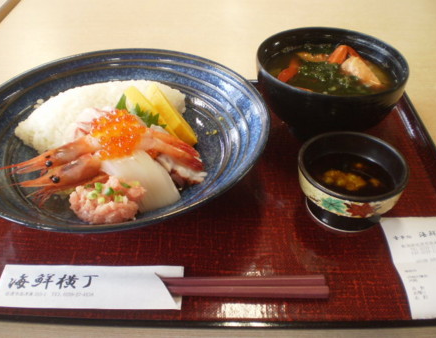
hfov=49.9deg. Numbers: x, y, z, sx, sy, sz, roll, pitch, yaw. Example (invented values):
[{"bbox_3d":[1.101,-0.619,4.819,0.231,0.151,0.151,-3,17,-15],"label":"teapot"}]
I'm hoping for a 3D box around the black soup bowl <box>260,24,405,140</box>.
[{"bbox_3d":[0.105,-0.073,0.458,0.138,0.077,0.138,1,40,0],"label":"black soup bowl"}]

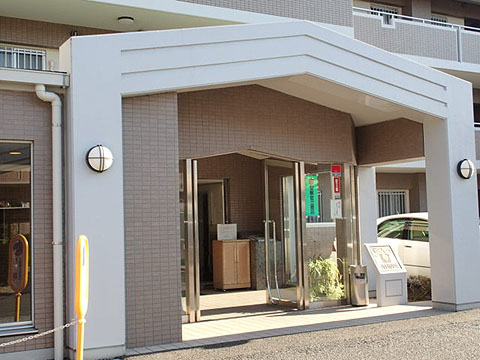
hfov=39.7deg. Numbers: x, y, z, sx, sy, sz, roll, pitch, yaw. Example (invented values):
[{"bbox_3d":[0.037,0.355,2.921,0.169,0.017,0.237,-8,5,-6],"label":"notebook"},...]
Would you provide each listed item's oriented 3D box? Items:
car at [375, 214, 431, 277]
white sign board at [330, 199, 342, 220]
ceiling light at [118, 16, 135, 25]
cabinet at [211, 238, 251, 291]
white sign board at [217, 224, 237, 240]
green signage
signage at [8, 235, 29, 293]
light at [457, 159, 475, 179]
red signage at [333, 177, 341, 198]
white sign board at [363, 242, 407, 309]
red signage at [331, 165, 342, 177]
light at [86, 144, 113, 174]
[{"bbox_3d":[3.740,1.318,12.341,1.700,1.430,4.450,1,-4,-30],"label":"car"},{"bbox_3d":[1.477,0.443,10.167,0.205,0.280,0.020,1,-4,-30],"label":"white sign board"},{"bbox_3d":[-2.265,-3.163,13.252,0.310,0.080,0.310,1,-4,-30],"label":"ceiling light"},{"bbox_3d":[-0.159,1.652,12.860,0.585,0.910,0.425,1,-4,-30],"label":"cabinet"},{"bbox_3d":[-0.242,1.016,12.882,0.430,0.310,0.050,1,-4,-30],"label":"white sign board"},{"bbox_3d":[1.075,0.242,9.951,0.255,0.640,0.020,1,-4,-30],"label":"green signage"},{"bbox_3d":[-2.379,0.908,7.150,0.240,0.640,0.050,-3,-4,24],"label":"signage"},{"bbox_3d":[3.166,-0.149,9.280,0.270,0.275,0.120,1,-4,-30],"label":"light"},{"bbox_3d":[1.488,0.123,10.197,0.130,0.320,0.020,1,-4,-30],"label":"red signage"},{"bbox_3d":[2.215,1.426,10.115,0.520,0.915,0.360,1,-4,-30],"label":"white sign board"},{"bbox_3d":[1.480,-0.143,10.212,0.175,0.165,0.020,1,-4,-30],"label":"red signage"},{"bbox_3d":[-1.391,-0.210,6.665,0.270,0.275,0.120,1,-4,-30],"label":"light"}]

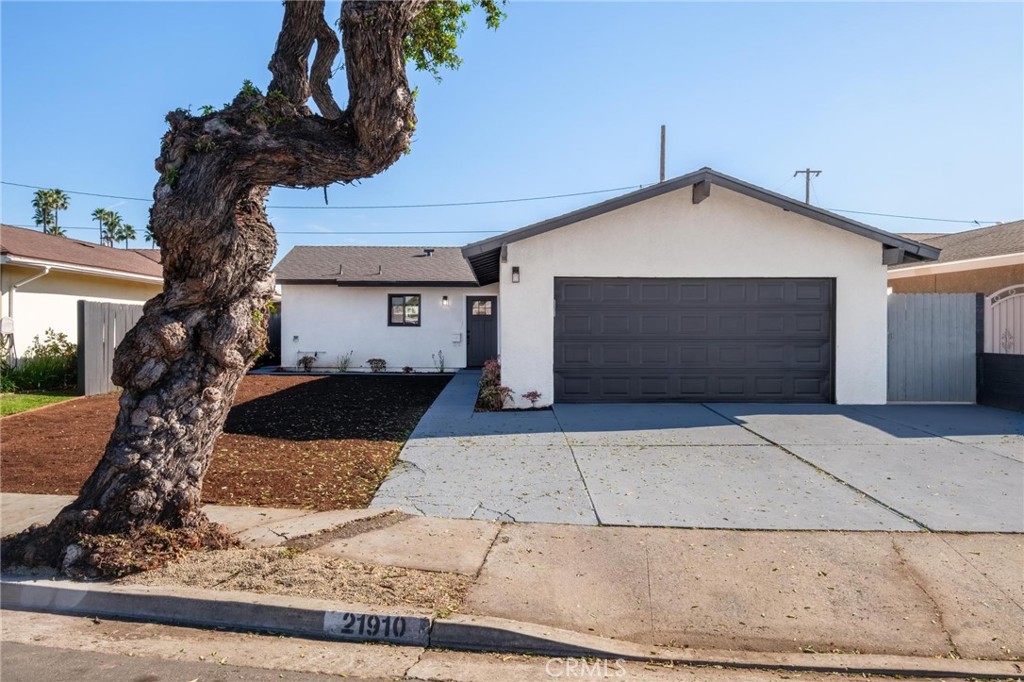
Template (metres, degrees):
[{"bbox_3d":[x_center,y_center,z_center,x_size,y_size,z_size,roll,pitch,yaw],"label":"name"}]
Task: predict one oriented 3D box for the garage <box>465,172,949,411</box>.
[{"bbox_3d":[3.080,-0.840,15.100,7.750,3.900,7.100,0,0,0],"label":"garage"}]

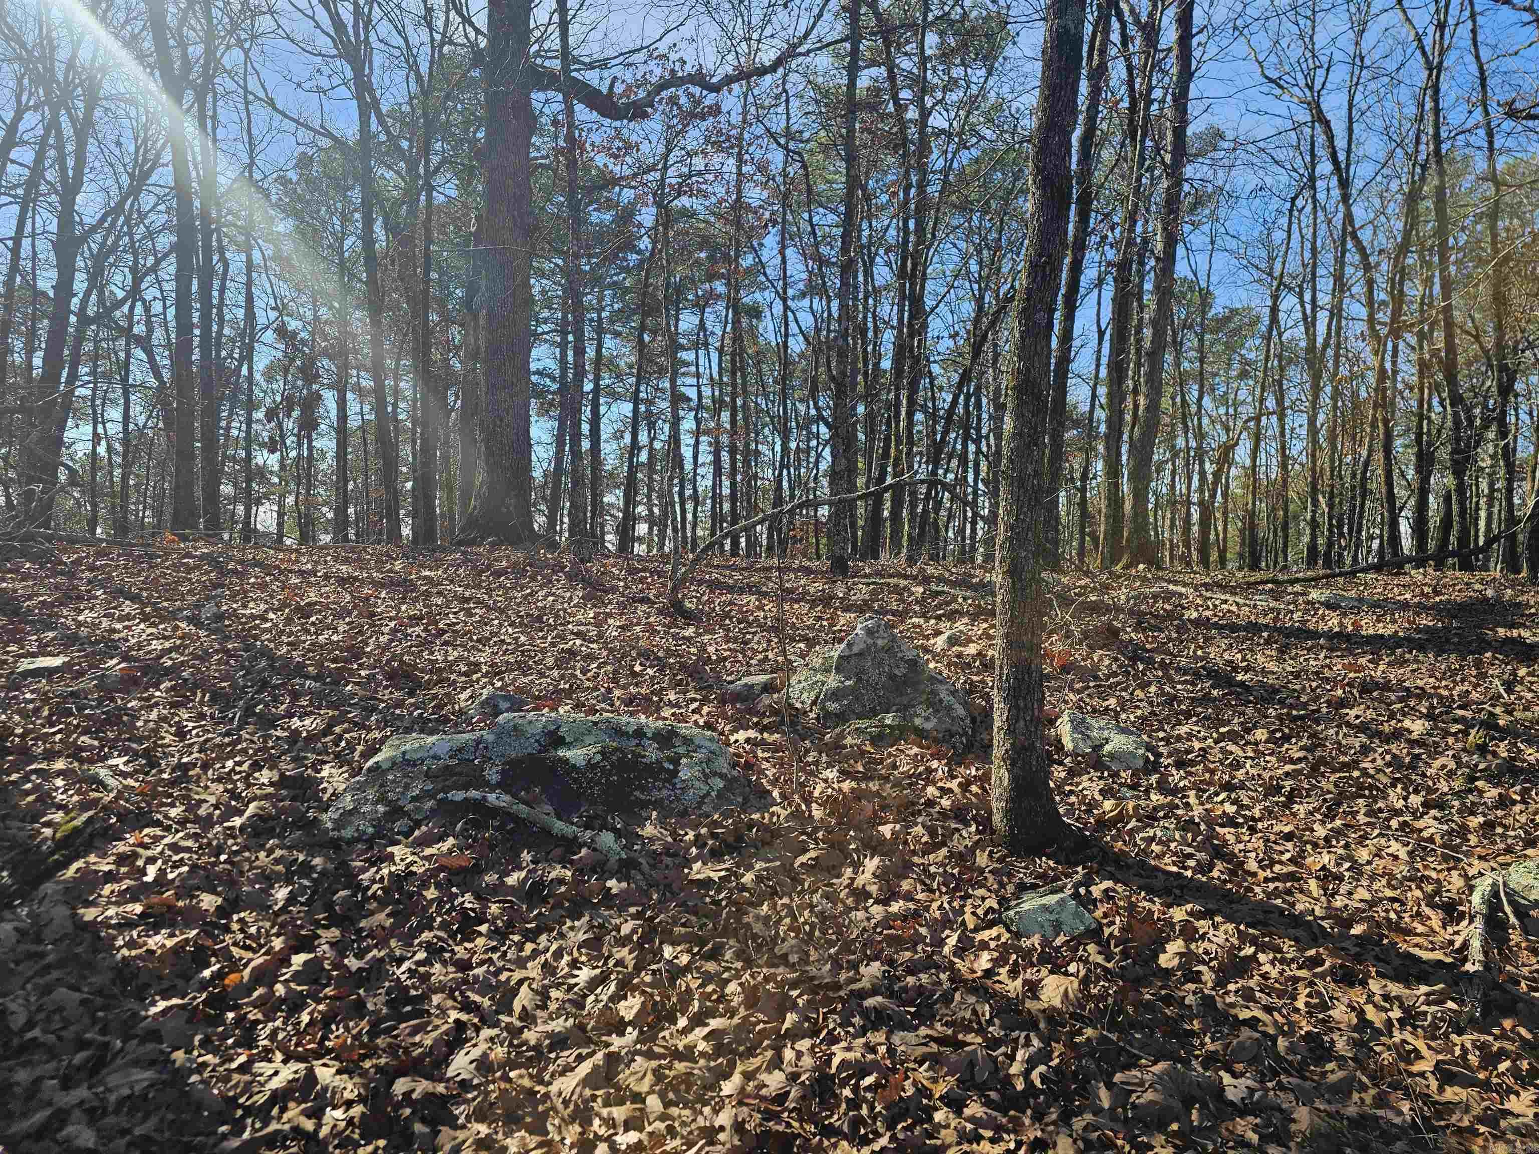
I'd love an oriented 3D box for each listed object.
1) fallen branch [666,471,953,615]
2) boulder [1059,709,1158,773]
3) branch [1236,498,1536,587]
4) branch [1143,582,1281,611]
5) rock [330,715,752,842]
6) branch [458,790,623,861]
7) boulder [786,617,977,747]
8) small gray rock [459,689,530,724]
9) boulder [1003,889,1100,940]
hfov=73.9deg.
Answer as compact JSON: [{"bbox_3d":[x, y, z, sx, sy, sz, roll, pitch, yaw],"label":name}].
[{"bbox_3d":[0.377,-0.316,10.000,2.750,1.350,0.500,1,1,-6],"label":"fallen branch"},{"bbox_3d":[1.745,0.843,5.300,0.470,0.240,0.340,1,1,24],"label":"boulder"},{"bbox_3d":[8.081,-0.431,13.400,4.000,1.150,0.600,1,1,-9],"label":"branch"},{"bbox_3d":[5.265,0.213,12.300,0.200,0.250,1.900,0,1,-30],"label":"branch"},{"bbox_3d":[-0.979,0.848,4.550,1.750,0.470,0.800,1,1,-12],"label":"rock"},{"bbox_3d":[-0.930,0.997,4.120,0.740,0.200,0.090,1,1,19],"label":"branch"},{"bbox_3d":[0.643,0.565,5.800,0.950,0.680,0.700,1,1,24],"label":"boulder"},{"bbox_3d":[-1.645,0.774,6.150,0.410,0.190,0.330,1,1,-6],"label":"small gray rock"},{"bbox_3d":[0.923,1.107,3.370,0.300,0.130,0.220,1,1,6],"label":"boulder"}]

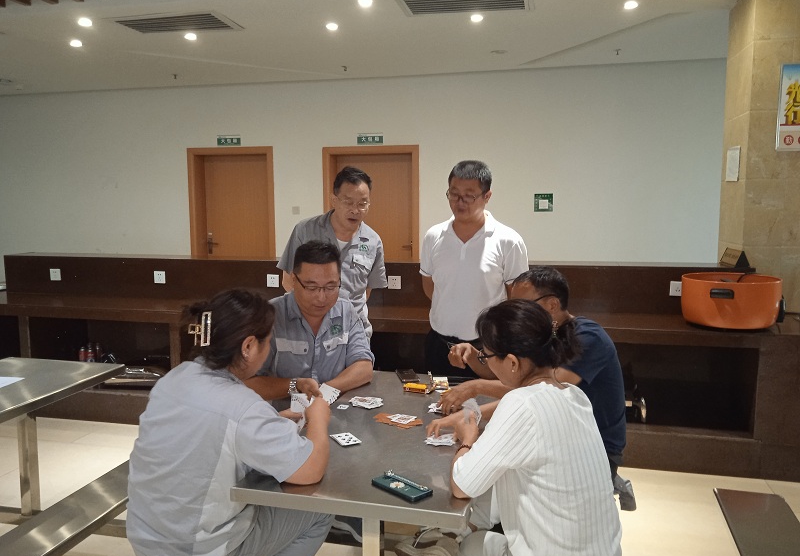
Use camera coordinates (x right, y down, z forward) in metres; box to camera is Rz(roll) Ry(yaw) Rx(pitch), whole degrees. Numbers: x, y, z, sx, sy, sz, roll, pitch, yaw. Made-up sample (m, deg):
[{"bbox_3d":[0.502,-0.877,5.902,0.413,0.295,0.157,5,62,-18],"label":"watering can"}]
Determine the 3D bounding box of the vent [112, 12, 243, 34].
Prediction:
[{"bbox_3d":[-1.608,-1.829,4.670,0.800,0.040,0.430,2,7,14],"label":"vent"}]

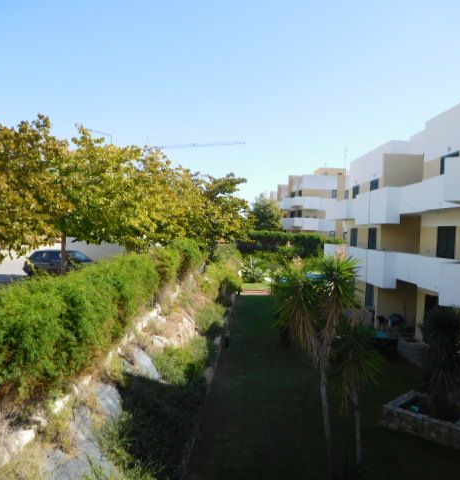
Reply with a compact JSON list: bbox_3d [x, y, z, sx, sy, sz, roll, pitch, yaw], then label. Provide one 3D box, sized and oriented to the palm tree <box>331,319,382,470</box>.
[{"bbox_3d":[2.452,2.956,8.960,1.020,2.930,1.020,2,1,0],"label":"palm tree"}]

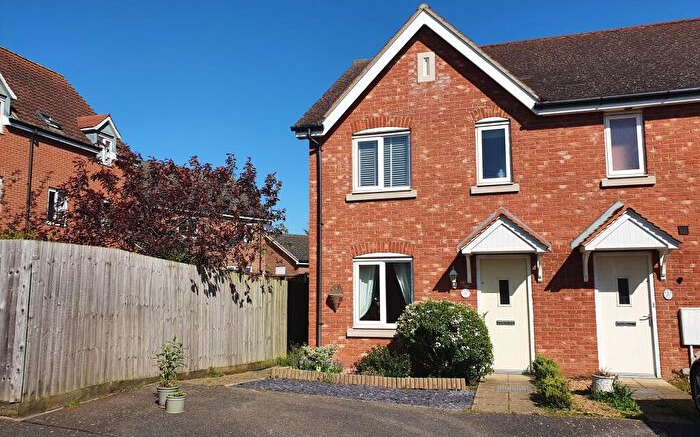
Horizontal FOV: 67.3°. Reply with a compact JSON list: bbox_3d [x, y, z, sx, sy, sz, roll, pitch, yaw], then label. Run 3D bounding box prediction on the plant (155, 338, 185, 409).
[{"bbox_3d":[-2.295,1.927,6.690,0.380,0.890,0.370,-2,-7,16],"label":"plant"}]

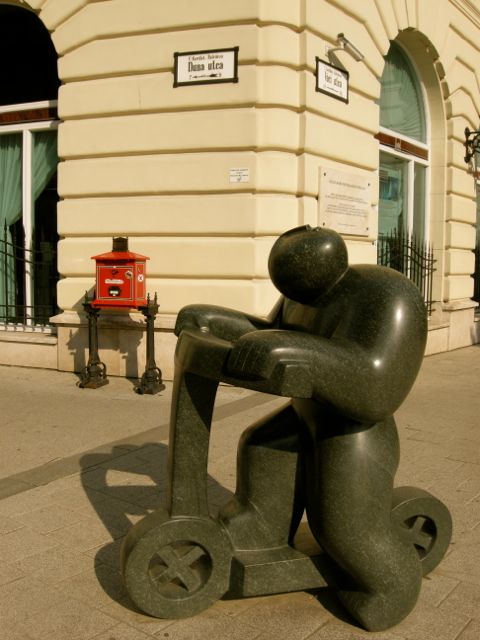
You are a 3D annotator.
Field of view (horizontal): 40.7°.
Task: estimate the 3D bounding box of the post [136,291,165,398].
[{"bbox_3d":[-1.033,0.252,7.508,0.236,1.127,0.369,2,5,19],"label":"post"}]

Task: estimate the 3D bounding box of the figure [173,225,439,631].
[{"bbox_3d":[0.315,0.398,2.813,1.056,1.609,0.799,-1,5,-20],"label":"figure"}]

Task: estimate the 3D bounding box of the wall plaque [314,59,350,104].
[{"bbox_3d":[1.169,-2.982,8.098,0.041,0.405,0.810,4,6,38],"label":"wall plaque"}]

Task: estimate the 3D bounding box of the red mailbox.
[{"bbox_3d":[-1.388,-0.560,7.588,0.564,0.820,0.379,2,5,19],"label":"red mailbox"}]

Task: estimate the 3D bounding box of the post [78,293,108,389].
[{"bbox_3d":[-1.756,0.220,7.791,0.236,1.127,0.369,2,5,19],"label":"post"}]

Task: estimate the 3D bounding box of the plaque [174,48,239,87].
[{"bbox_3d":[-0.412,-3.039,7.792,0.820,0.405,0.041,2,5,19],"label":"plaque"}]

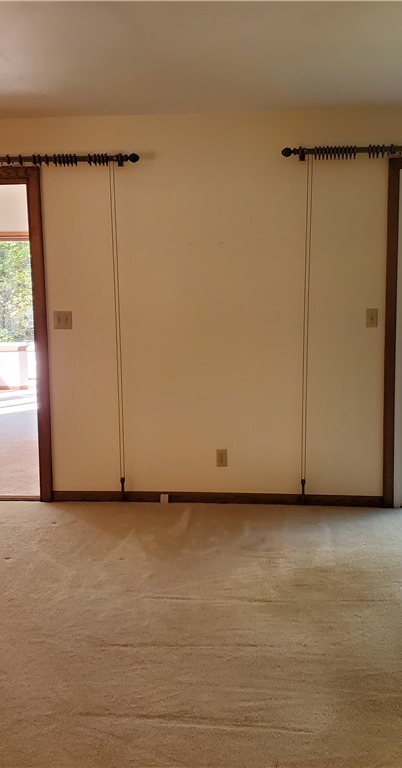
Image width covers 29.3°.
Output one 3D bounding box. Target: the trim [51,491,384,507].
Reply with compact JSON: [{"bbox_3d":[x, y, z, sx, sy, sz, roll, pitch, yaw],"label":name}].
[{"bbox_3d":[0.089,0.739,4.930,2.123,0.072,0.018,0,8,5],"label":"trim"}]

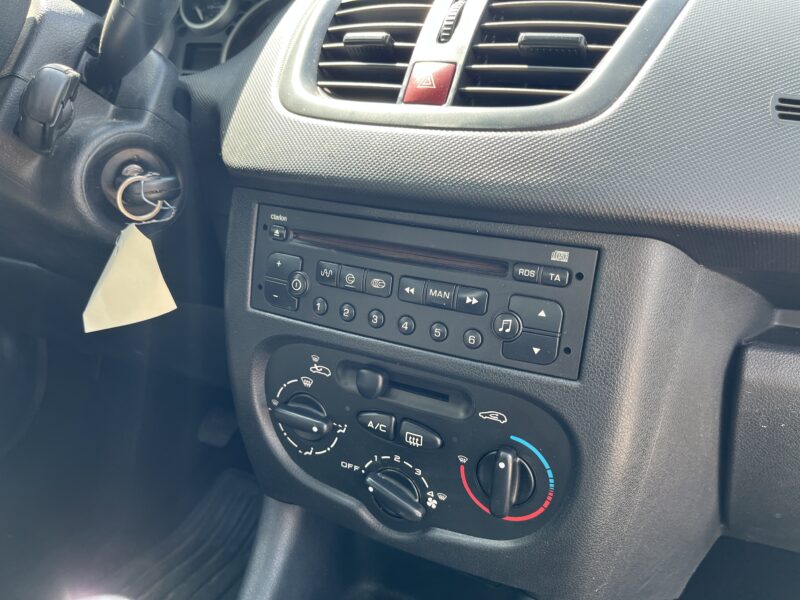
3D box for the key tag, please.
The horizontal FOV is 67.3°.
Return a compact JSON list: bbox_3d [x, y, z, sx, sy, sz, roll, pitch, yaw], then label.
[{"bbox_3d":[-0.180,-0.032,0.405,0.057,0.101,0.030,-6,21,-21],"label":"key tag"}]

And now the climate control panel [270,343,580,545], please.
[{"bbox_3d":[-0.004,0.088,0.339,0.192,0.103,0.026,11,18,25],"label":"climate control panel"}]

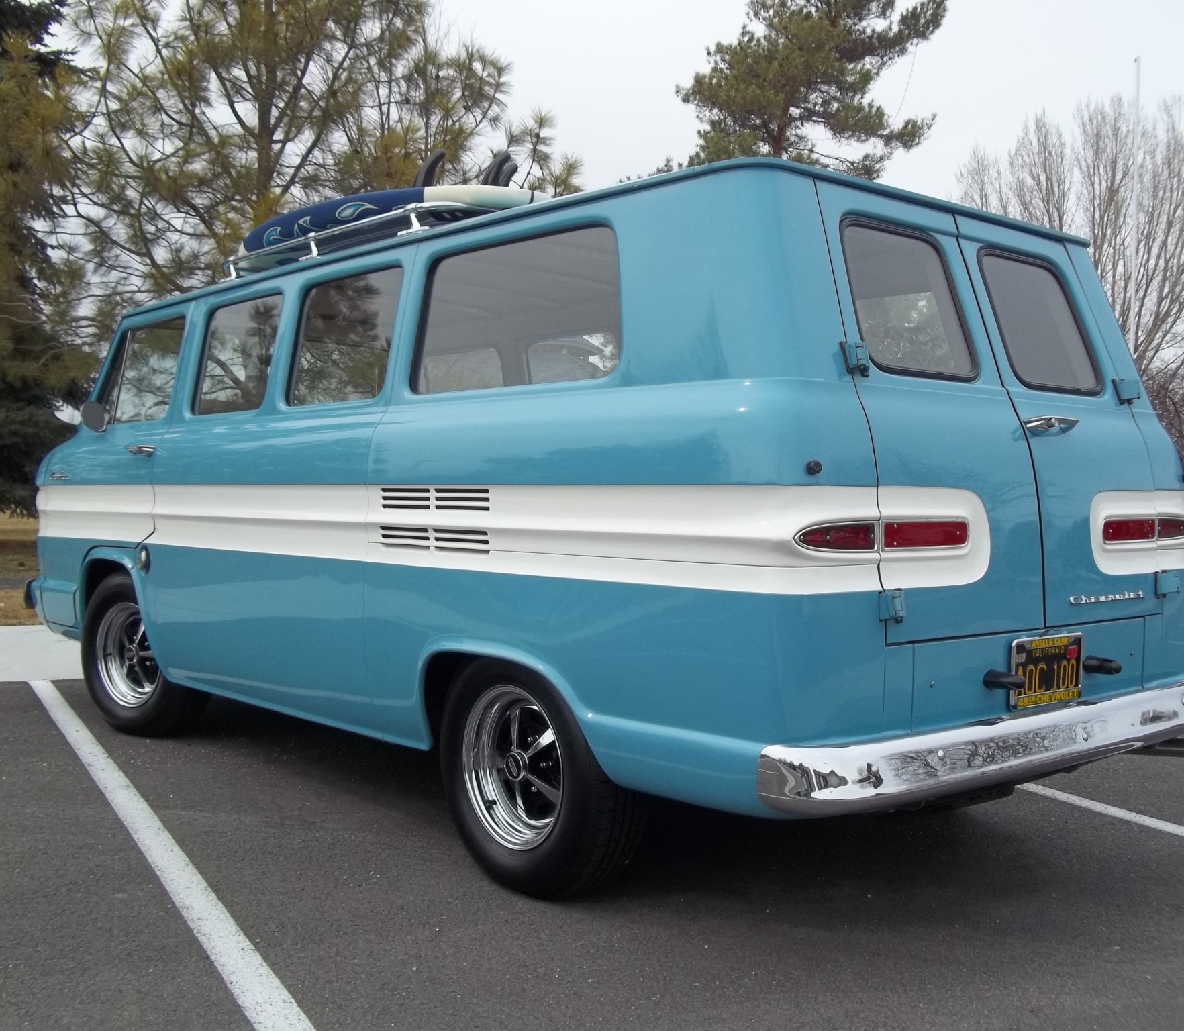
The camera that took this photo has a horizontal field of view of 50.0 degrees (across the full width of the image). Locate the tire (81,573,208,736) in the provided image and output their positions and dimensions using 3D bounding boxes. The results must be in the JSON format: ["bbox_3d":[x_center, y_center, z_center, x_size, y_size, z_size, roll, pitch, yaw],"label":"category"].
[{"bbox_3d":[-1.715,0.545,4.925,0.640,0.640,0.200,1,1,34],"label":"tire"}]

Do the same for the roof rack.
[{"bbox_3d":[-0.387,-0.867,4.542,1.340,0.100,1.400,0,1,-41],"label":"roof rack"}]

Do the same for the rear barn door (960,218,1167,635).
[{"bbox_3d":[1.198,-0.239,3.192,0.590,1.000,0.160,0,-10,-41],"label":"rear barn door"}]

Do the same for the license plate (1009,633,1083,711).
[{"bbox_3d":[1.050,0.354,2.910,0.312,0.160,0.020,0,1,-41],"label":"license plate"}]

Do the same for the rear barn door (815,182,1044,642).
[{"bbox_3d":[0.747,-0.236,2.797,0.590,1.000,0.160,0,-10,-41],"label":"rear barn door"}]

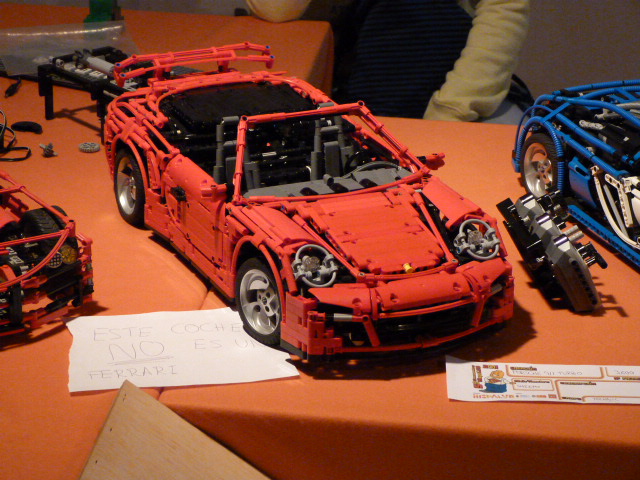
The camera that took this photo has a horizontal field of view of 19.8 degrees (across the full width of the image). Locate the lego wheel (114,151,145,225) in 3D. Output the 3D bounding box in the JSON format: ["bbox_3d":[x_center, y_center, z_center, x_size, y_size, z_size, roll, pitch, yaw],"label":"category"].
[{"bbox_3d":[-0.185,-0.056,1.913,0.038,0.082,0.082,-9,23,-25],"label":"lego wheel"}]

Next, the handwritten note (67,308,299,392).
[{"bbox_3d":[-0.129,0.093,1.630,0.198,0.006,0.151,-3,22,-11],"label":"handwritten note"}]

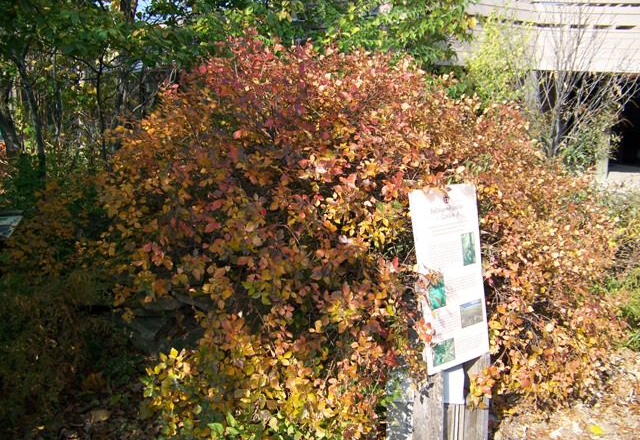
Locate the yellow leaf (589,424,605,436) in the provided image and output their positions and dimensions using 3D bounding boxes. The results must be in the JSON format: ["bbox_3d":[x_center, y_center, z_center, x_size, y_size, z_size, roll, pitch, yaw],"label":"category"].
[{"bbox_3d":[1.423,1.079,3.320,0.068,0.016,0.095,0,10,-1],"label":"yellow leaf"}]

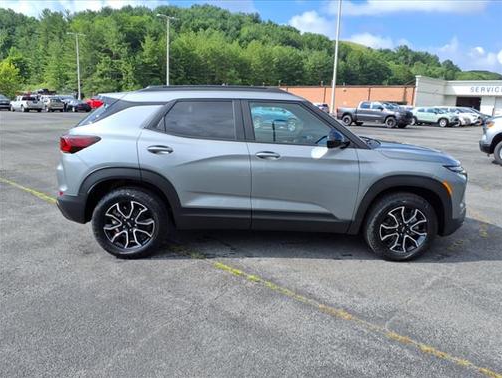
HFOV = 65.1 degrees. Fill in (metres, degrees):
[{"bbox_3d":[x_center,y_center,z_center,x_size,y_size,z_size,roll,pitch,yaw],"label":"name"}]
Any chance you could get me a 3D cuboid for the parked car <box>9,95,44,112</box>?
[{"bbox_3d":[-25.471,-9.600,44.500,4.750,1.750,1.870,12,15,39],"label":"parked car"}]

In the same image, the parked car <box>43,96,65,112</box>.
[{"bbox_3d":[-22.640,-9.611,44.500,4.600,1.720,1.870,12,15,39],"label":"parked car"}]

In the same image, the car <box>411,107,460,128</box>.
[{"bbox_3d":[15.768,-6.247,34.138,1.810,1.640,4.400,-9,15,-42],"label":"car"}]

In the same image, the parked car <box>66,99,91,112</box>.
[{"bbox_3d":[-20.180,-9.657,45.698,1.830,1.470,4.750,-9,15,-42],"label":"parked car"}]

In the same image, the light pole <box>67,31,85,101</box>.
[{"bbox_3d":[-21.244,-14.253,48.300,2.200,9.200,0.400,-9,15,-42],"label":"light pole"}]

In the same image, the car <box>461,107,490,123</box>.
[{"bbox_3d":[20.518,-6.927,37.286,1.830,1.580,4.600,-9,15,-42],"label":"car"}]

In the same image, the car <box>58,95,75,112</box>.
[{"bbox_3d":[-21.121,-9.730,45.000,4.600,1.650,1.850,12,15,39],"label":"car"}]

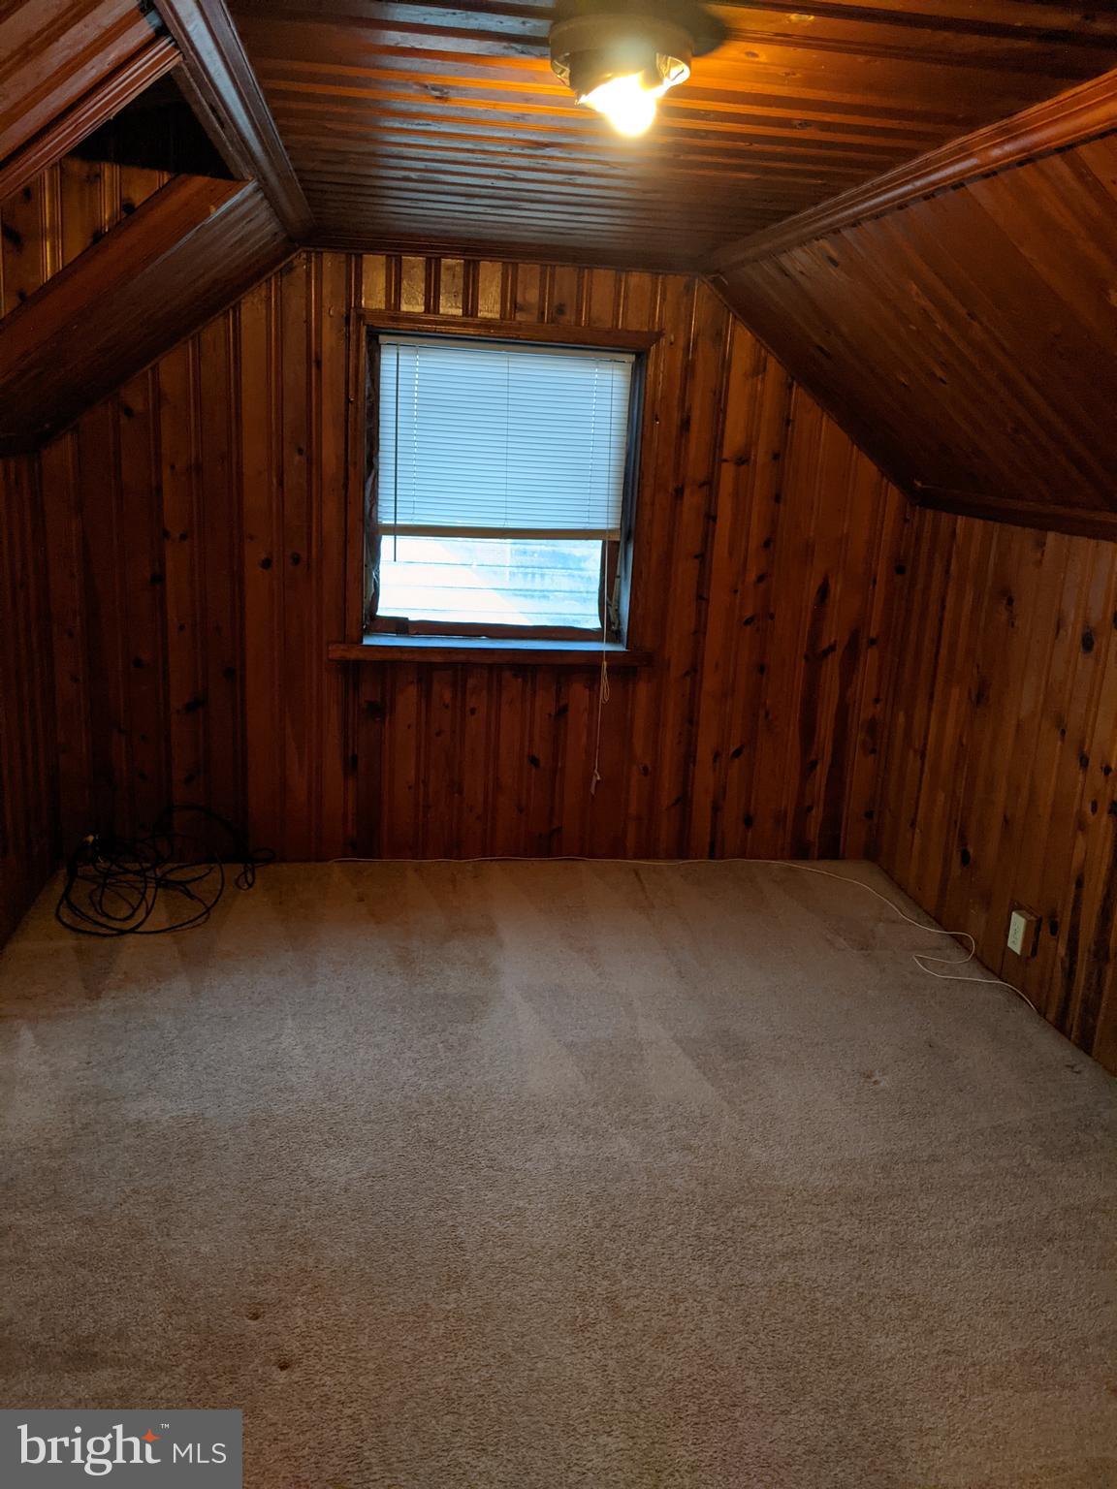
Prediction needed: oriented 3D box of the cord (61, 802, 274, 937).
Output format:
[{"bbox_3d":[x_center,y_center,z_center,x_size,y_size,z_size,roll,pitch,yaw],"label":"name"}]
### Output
[{"bbox_3d":[-1.319,0.408,3.886,0.665,0.218,0.600,0,16,-9],"label":"cord"}]

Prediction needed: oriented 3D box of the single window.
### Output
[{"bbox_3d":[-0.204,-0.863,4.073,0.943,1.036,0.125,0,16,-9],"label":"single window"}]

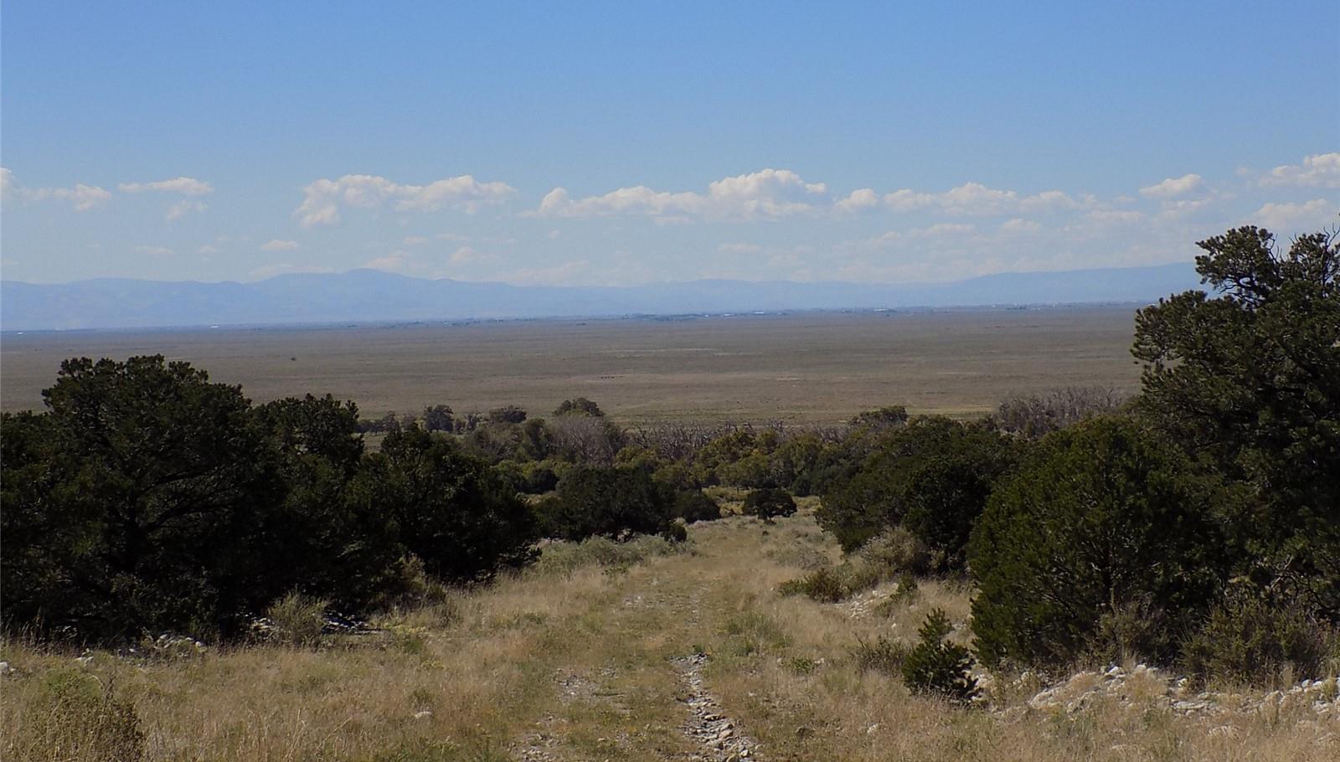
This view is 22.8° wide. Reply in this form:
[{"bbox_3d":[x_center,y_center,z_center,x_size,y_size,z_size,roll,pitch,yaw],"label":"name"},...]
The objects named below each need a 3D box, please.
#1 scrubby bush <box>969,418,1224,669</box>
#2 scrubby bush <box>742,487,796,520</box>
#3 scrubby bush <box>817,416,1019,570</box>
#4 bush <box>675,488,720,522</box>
[{"bbox_3d":[5.126,1.969,40.000,3.010,3.040,3.000,-1,1,0],"label":"scrubby bush"},{"bbox_3d":[4.903,6.097,165.000,2.640,1.660,2.600,-1,1,0],"label":"scrubby bush"},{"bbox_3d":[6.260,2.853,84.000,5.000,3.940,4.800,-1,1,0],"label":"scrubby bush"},{"bbox_3d":[1.299,6.088,162.000,2.300,1.630,2.400,-1,1,0],"label":"bush"}]

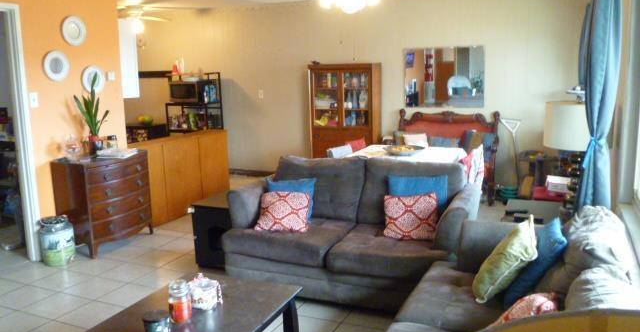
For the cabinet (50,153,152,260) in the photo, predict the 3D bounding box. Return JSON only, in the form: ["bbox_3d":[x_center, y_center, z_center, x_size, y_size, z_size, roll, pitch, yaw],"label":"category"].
[{"bbox_3d":[-1.924,0.317,4.686,0.420,0.800,0.785,3,11,21],"label":"cabinet"}]

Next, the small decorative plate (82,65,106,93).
[{"bbox_3d":[-2.022,-0.782,4.656,0.030,0.245,0.245,3,10,24],"label":"small decorative plate"}]

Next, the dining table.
[{"bbox_3d":[0.785,0.277,4.920,1.050,0.750,1.270,4,11,24],"label":"dining table"}]

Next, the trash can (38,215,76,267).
[{"bbox_3d":[-2.180,0.609,4.273,0.280,0.370,0.280,-1,10,0],"label":"trash can"}]

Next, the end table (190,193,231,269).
[{"bbox_3d":[-0.702,0.527,4.337,0.450,0.500,0.580,4,11,24],"label":"end table"}]

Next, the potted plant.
[{"bbox_3d":[-2.022,-0.442,4.616,0.250,0.720,0.290,4,11,24],"label":"potted plant"}]

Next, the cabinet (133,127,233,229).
[{"bbox_3d":[-1.716,0.093,5.859,0.600,0.860,1.560,4,11,24],"label":"cabinet"}]

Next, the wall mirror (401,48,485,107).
[{"bbox_3d":[1.524,-1.089,6.433,0.985,0.737,0.030,4,11,24],"label":"wall mirror"}]

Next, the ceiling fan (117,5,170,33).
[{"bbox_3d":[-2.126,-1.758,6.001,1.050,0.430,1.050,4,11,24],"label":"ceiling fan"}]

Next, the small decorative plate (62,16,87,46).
[{"bbox_3d":[-2.140,-1.180,4.539,0.030,0.262,0.258,4,11,24],"label":"small decorative plate"}]

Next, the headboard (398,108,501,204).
[{"bbox_3d":[1.536,-0.148,6.468,1.260,1.080,0.500,4,11,24],"label":"headboard"}]

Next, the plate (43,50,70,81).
[{"bbox_3d":[-2.198,-0.833,4.339,0.025,0.262,0.258,4,11,24],"label":"plate"}]

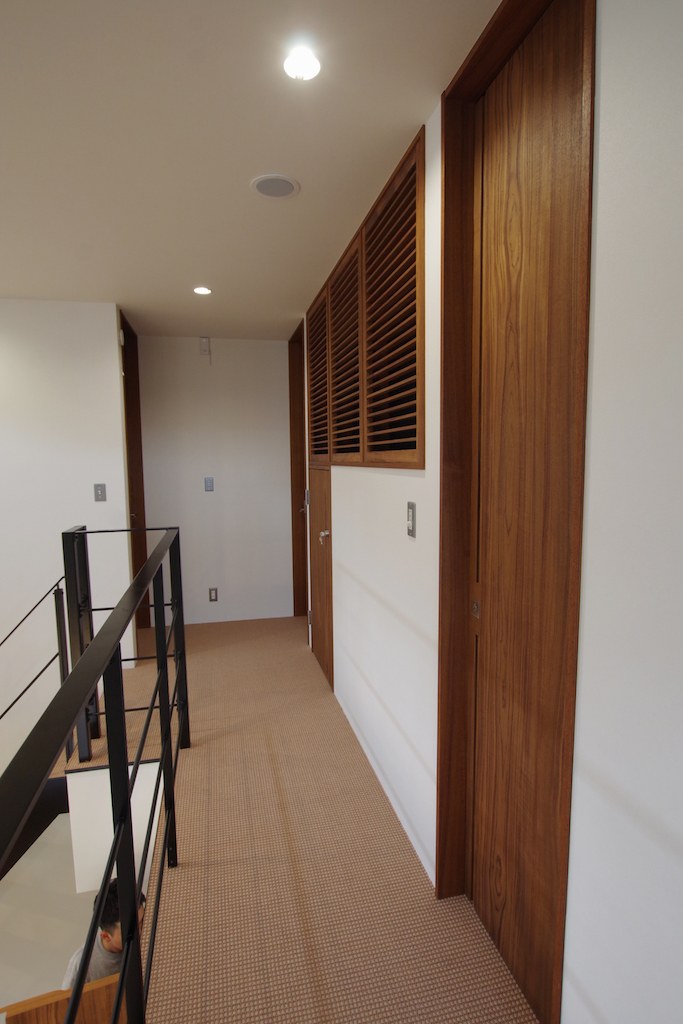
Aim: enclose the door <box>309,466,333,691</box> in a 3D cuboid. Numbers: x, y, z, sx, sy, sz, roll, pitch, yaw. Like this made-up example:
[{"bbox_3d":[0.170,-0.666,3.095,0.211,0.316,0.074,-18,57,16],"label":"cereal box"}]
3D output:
[{"bbox_3d":[-0.122,0.390,3.392,0.050,1.360,0.630,-2,6,-14],"label":"door"}]

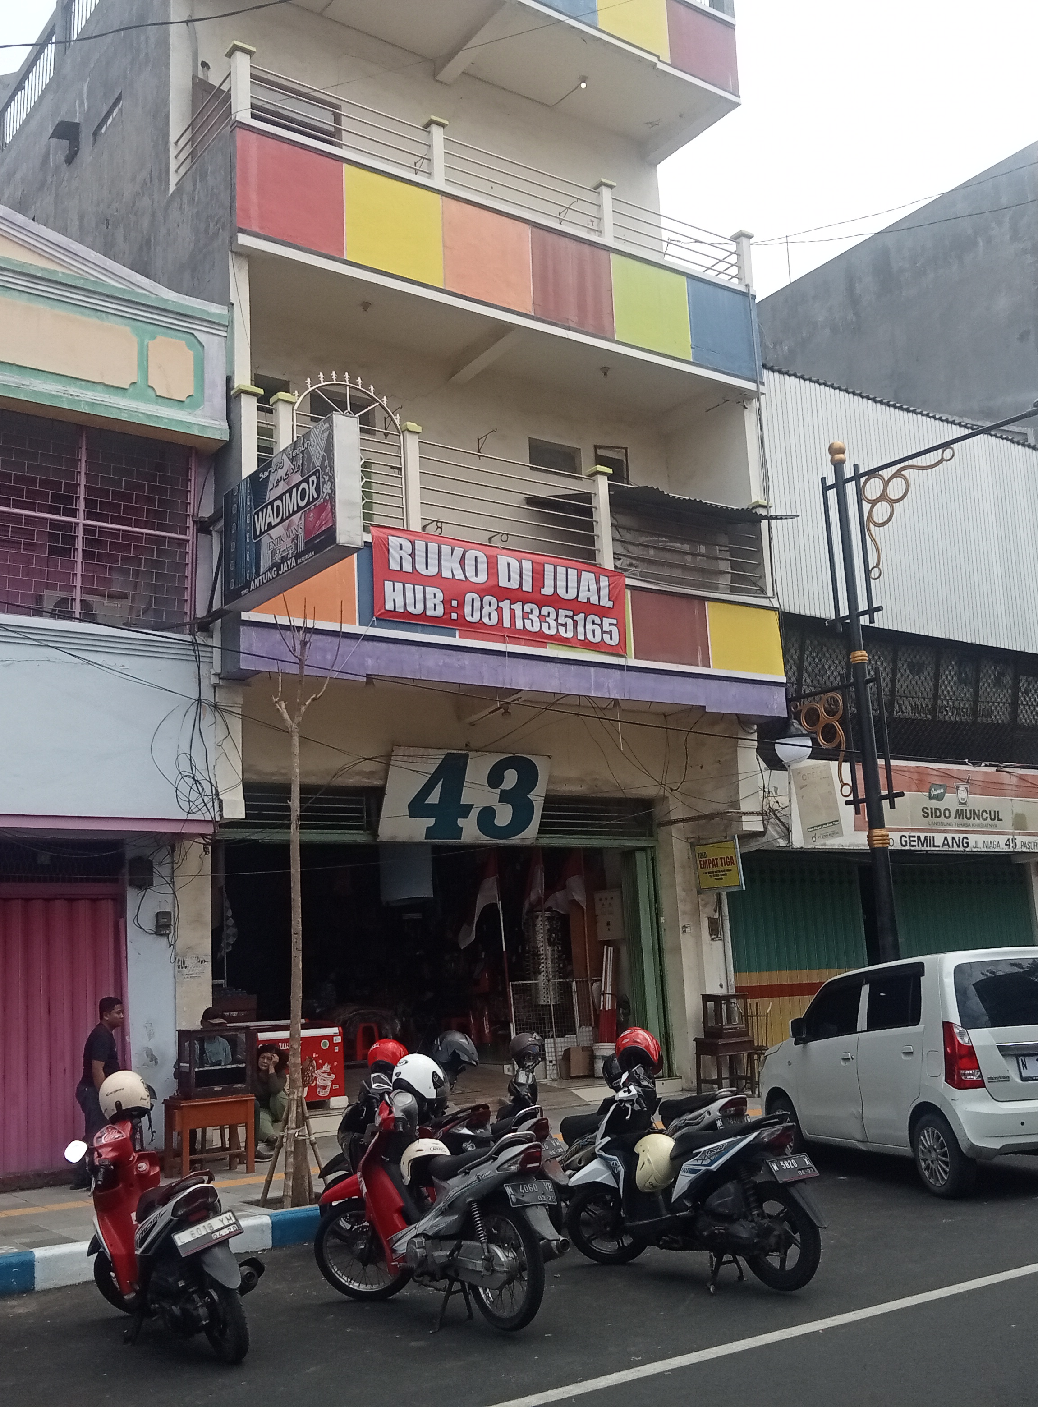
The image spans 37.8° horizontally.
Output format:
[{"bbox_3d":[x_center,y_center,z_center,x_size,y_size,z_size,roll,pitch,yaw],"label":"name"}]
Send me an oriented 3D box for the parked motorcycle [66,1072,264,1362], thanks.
[{"bbox_3d":[-1.717,2.455,7.270,0.700,1.180,1.850,6,-15,-40],"label":"parked motorcycle"}]

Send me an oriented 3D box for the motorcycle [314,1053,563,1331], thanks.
[{"bbox_3d":[-0.393,2.334,7.258,0.700,1.150,1.900,5,-14,-34],"label":"motorcycle"}]

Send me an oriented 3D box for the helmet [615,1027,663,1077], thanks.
[{"bbox_3d":[0.677,1.973,8.600,0.250,0.260,0.290,2,2,-25],"label":"helmet"}]

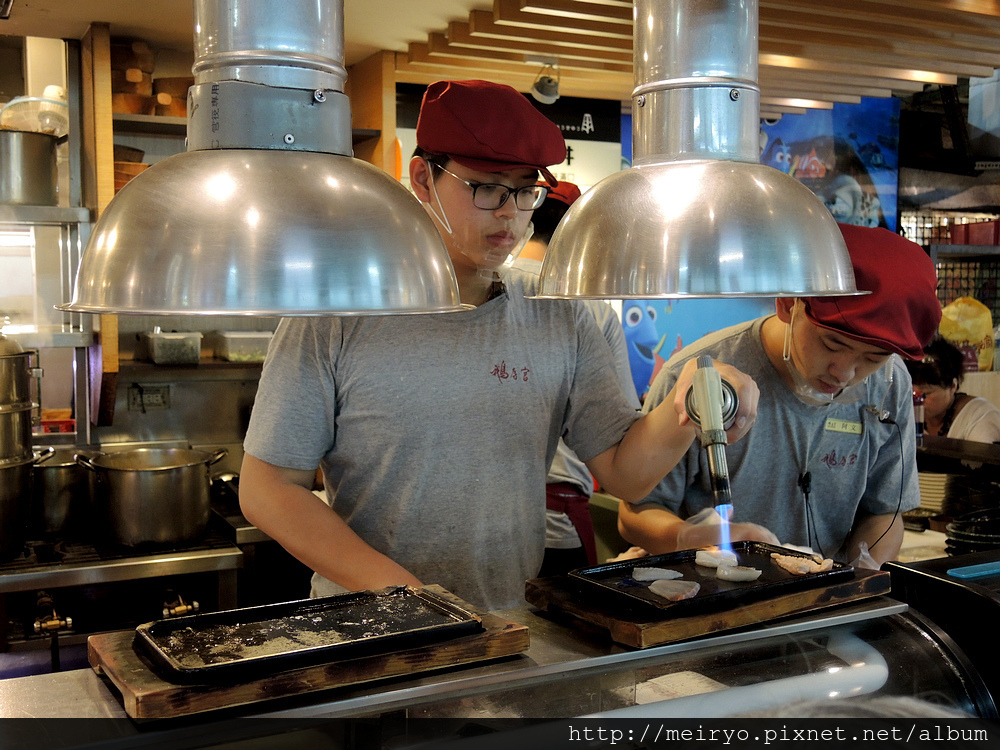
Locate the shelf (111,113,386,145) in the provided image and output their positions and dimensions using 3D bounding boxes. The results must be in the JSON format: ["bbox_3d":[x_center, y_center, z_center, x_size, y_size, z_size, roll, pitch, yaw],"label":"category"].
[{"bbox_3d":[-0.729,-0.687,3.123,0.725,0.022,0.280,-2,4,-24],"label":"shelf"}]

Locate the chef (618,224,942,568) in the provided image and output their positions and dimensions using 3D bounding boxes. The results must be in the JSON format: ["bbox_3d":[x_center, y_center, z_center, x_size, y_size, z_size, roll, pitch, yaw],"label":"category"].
[{"bbox_3d":[0.475,0.527,1.900,0.580,1.560,0.550,-2,4,-25],"label":"chef"}]

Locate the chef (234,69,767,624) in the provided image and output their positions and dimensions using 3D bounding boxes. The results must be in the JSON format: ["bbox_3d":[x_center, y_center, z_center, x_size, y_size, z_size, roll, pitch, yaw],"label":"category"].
[{"bbox_3d":[-0.020,0.444,1.574,0.620,1.750,0.520,-2,4,-25],"label":"chef"}]

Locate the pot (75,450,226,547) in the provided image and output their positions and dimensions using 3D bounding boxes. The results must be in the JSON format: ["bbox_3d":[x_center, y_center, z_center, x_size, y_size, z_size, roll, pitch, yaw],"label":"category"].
[{"bbox_3d":[-0.879,0.301,2.785,0.378,0.192,0.300,-2,4,-24],"label":"pot"}]

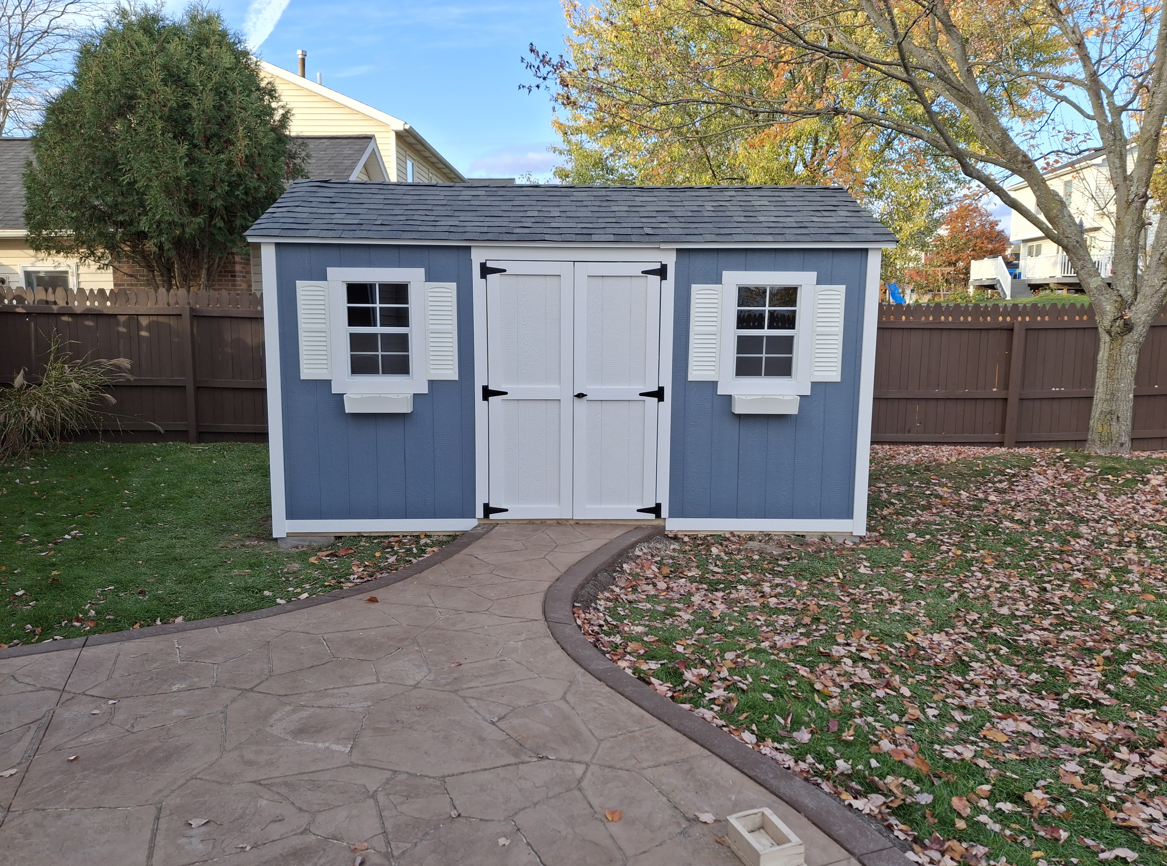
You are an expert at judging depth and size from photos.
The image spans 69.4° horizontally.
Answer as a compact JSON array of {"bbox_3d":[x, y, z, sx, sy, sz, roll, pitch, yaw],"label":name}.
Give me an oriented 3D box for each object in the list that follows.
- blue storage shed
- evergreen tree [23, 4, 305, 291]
[{"bbox_3d":[-0.103,-0.708,7.089,4.490,2.670,2.480,0,8,-2],"label":"blue storage shed"},{"bbox_3d":[-5.587,-2.830,11.460,3.550,5.690,3.400,0,8,-2],"label":"evergreen tree"}]

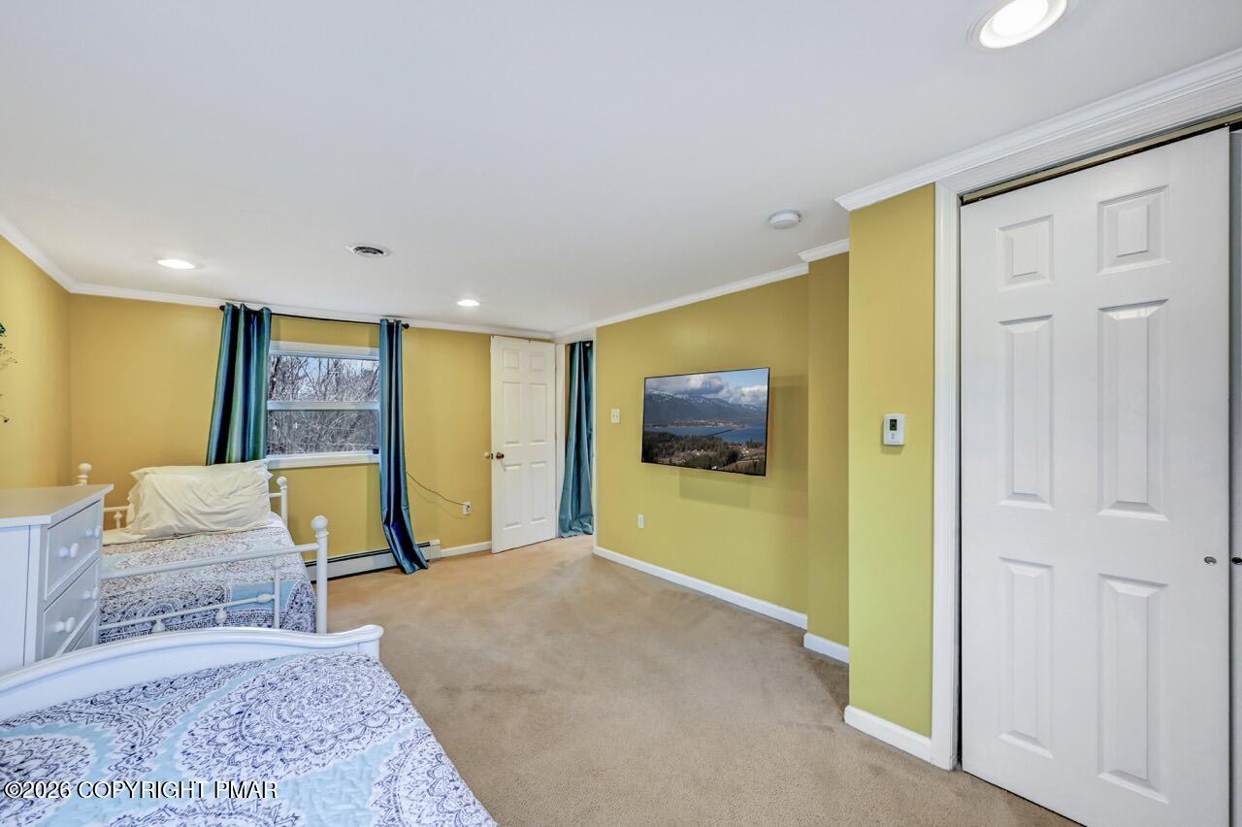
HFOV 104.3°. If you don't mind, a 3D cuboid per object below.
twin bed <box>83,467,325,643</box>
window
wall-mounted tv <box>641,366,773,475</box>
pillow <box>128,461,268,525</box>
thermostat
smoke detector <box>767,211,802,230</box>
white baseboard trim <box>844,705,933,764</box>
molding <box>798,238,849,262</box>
[{"bbox_3d":[-2.382,0.816,2.638,1.090,1.010,1.940,0,0,-38],"label":"twin bed"},{"bbox_3d":[-2.412,-0.063,3.969,0.870,0.985,0.100,0,0,-38],"label":"window"},{"bbox_3d":[0.556,0.057,3.454,0.060,0.680,1.180,0,0,-38],"label":"wall-mounted tv"},{"bbox_3d":[-2.790,0.555,3.209,0.690,0.400,0.190,0,-15,-38],"label":"pillow"},{"bbox_3d":[1.061,0.064,1.870,0.028,0.121,0.074,0,0,-38],"label":"thermostat"},{"bbox_3d":[0.750,-0.885,2.207,0.145,0.040,0.145,0,0,0],"label":"smoke detector"},{"bbox_3d":[1.040,1.251,1.900,0.017,0.088,0.330,0,0,-38],"label":"white baseboard trim"},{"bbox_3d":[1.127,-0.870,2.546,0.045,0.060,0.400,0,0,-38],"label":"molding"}]

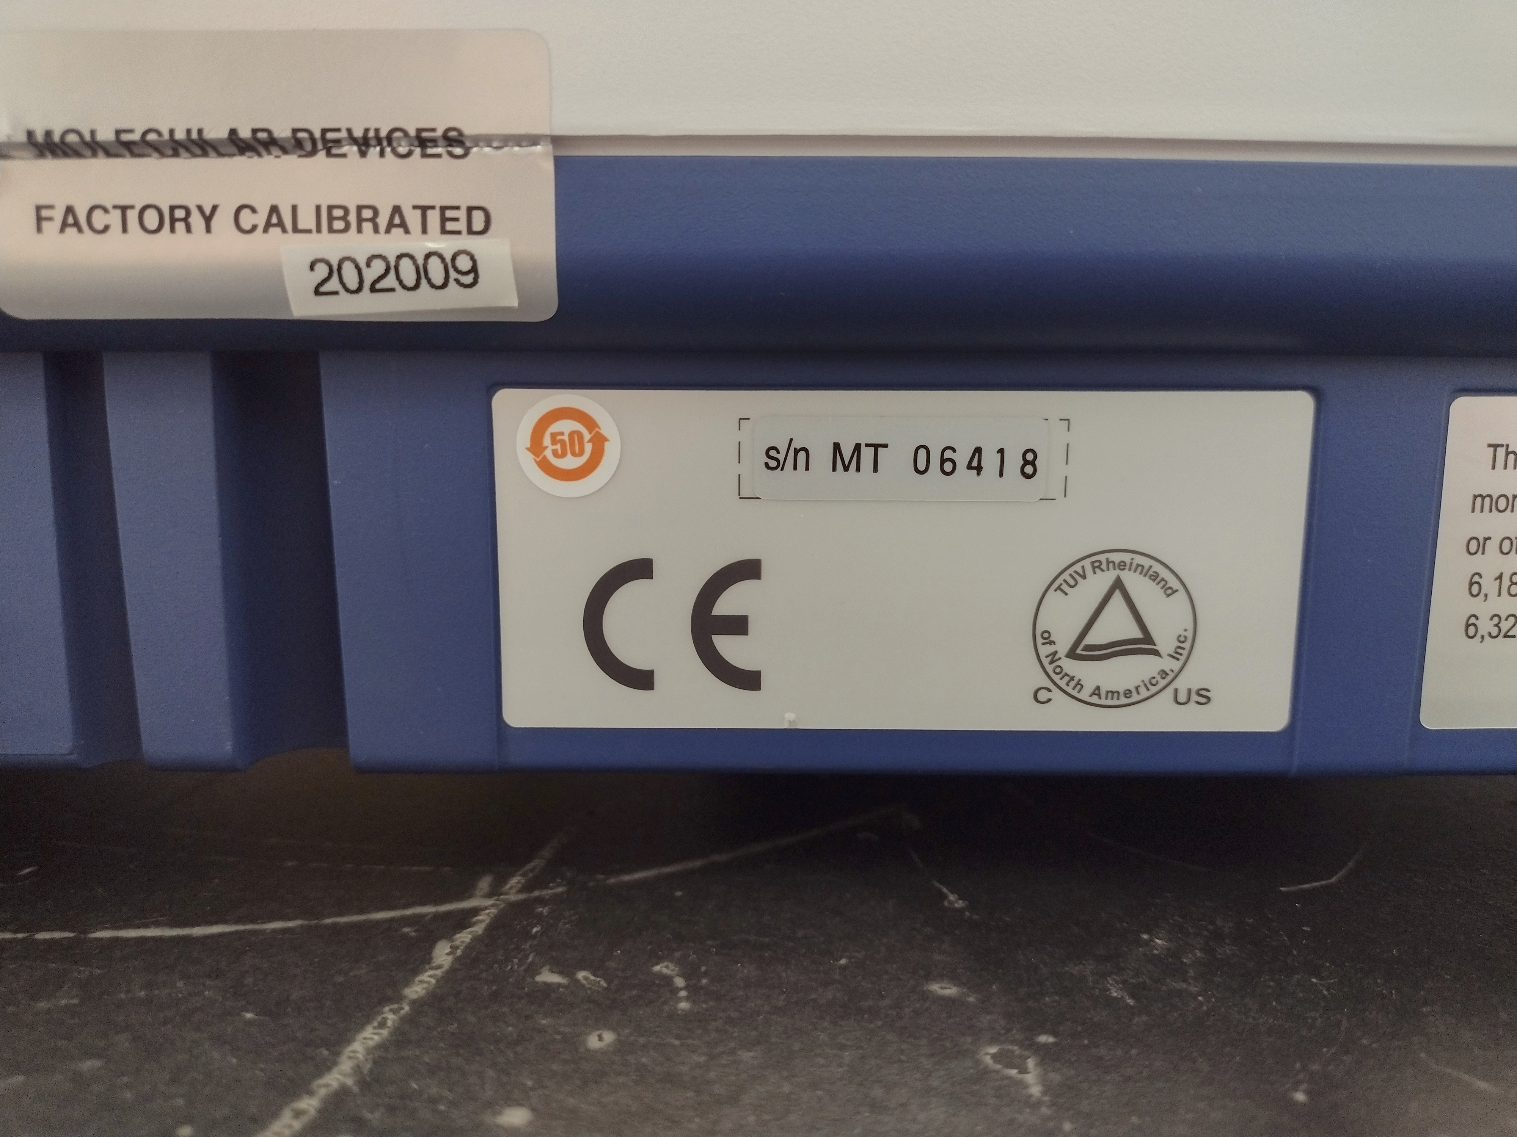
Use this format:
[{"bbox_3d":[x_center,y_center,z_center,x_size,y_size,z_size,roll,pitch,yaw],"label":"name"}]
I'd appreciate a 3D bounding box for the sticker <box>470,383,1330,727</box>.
[{"bbox_3d":[0.014,0.000,0.116,0.078,0.034,0.001,0,10,1],"label":"sticker"}]

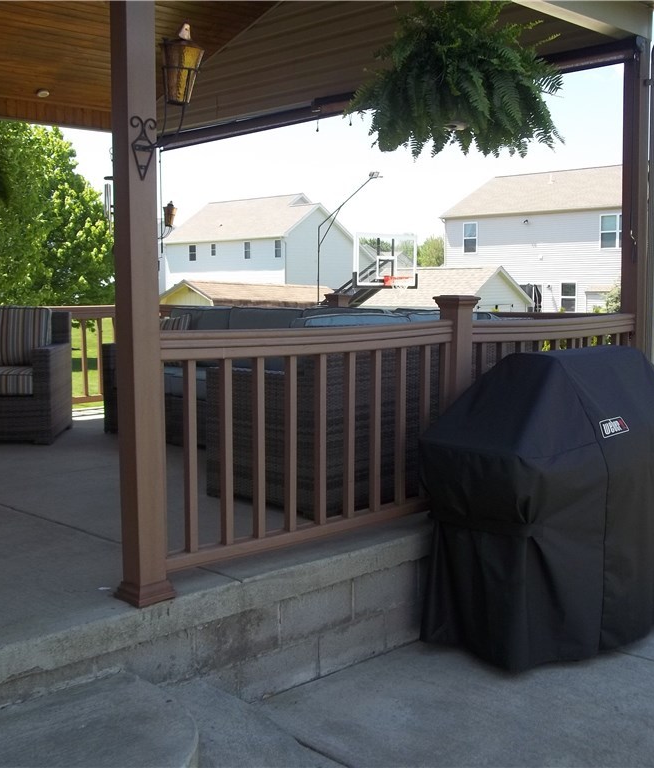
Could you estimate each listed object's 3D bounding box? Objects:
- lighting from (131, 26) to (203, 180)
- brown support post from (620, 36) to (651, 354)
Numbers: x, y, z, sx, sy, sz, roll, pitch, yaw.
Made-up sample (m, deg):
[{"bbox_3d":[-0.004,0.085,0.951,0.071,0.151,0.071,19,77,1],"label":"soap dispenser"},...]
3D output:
[{"bbox_3d":[-0.490,-0.866,2.921,0.136,0.442,0.286,-6,7,-45],"label":"lighting"},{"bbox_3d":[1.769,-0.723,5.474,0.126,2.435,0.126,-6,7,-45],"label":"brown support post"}]

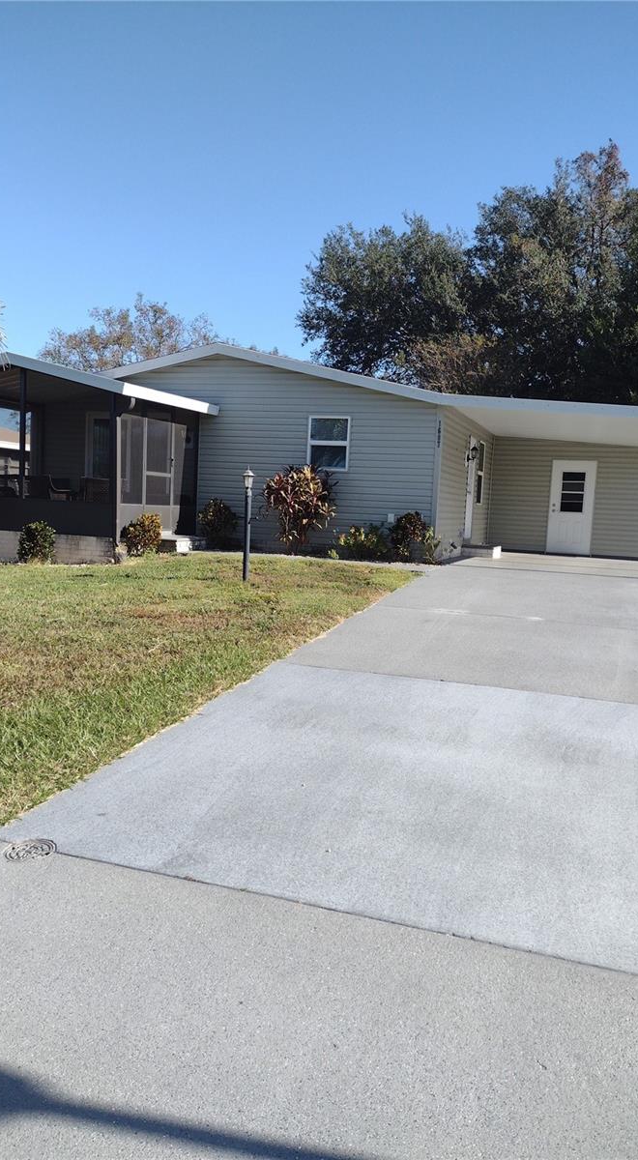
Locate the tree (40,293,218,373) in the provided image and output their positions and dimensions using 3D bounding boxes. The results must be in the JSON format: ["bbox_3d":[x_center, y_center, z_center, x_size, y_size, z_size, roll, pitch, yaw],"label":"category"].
[{"bbox_3d":[-7.836,-7.084,37.194,7.810,9.380,7.660,4,5,18],"label":"tree"}]

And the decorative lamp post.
[{"bbox_3d":[-0.942,-0.729,11.833,0.160,1.520,0.160,4,5,18],"label":"decorative lamp post"}]

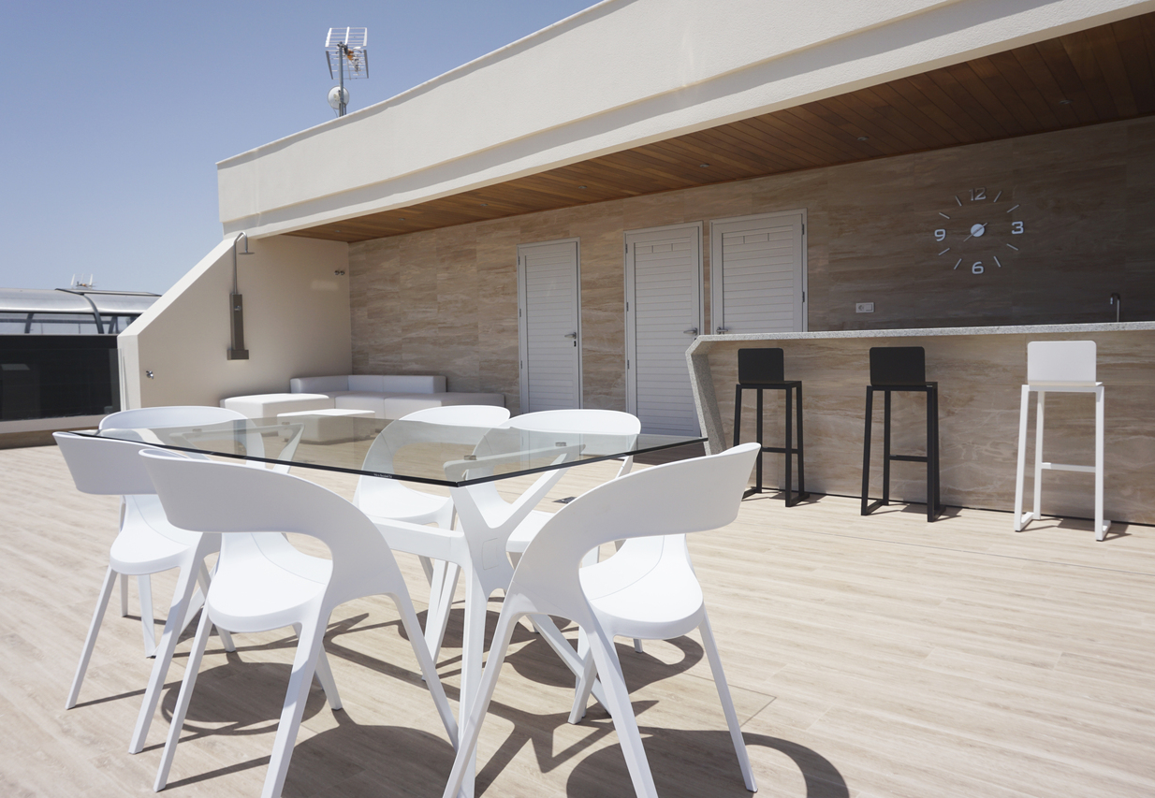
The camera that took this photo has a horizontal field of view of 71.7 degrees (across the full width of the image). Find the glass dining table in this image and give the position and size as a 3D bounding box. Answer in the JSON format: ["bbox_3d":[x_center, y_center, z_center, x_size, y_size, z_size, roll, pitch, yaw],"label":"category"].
[{"bbox_3d":[-0.679,0.481,2.497,1.964,0.738,0.914,2,4,40],"label":"glass dining table"}]

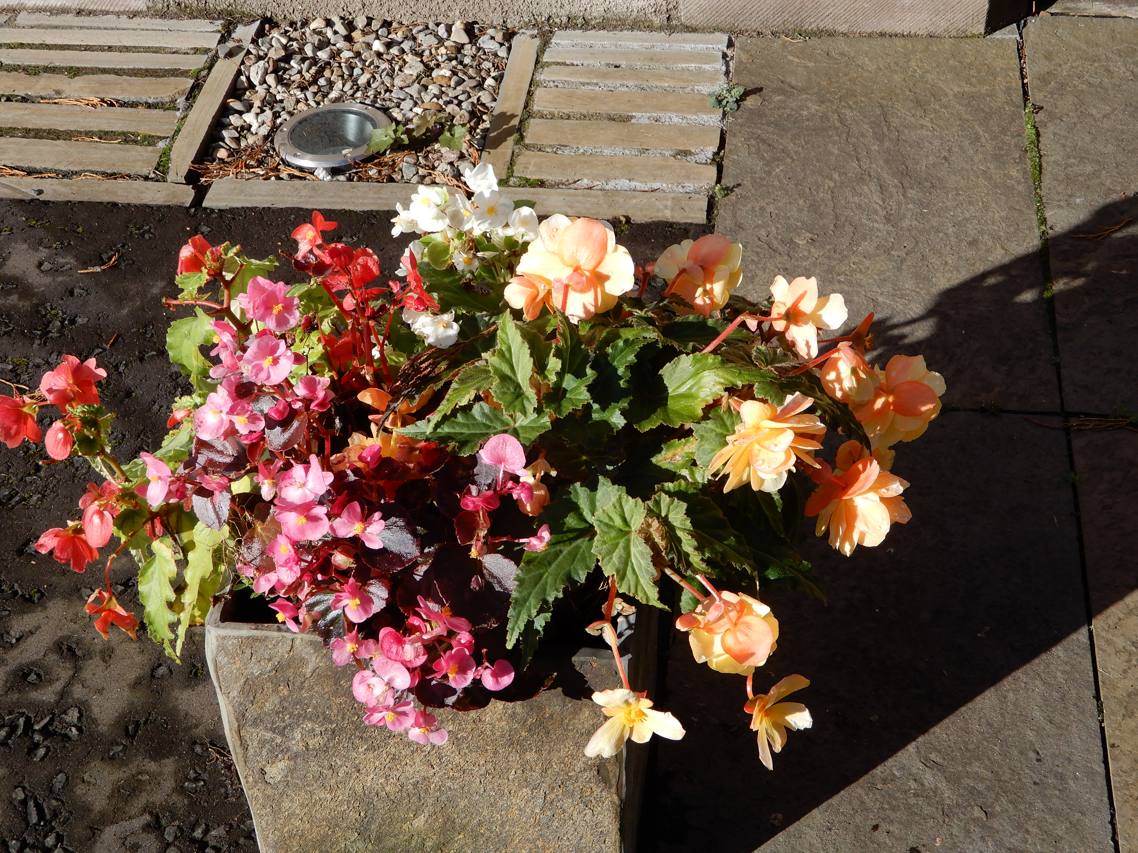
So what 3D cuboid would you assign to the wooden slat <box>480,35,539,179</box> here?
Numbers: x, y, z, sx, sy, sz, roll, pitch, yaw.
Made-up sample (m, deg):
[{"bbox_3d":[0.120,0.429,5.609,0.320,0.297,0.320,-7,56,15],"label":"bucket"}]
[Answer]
[{"bbox_3d":[-0.091,-0.487,2.567,0.045,0.035,0.388,4,46,6],"label":"wooden slat"}]

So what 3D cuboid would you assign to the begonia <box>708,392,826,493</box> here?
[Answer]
[{"bbox_3d":[0.143,0.012,1.192,0.083,0.072,0.055,0,20,-19],"label":"begonia"}]

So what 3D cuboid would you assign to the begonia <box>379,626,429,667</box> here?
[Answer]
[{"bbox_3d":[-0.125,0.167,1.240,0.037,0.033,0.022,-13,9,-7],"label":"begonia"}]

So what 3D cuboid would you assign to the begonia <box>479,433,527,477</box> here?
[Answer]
[{"bbox_3d":[-0.047,0.021,1.165,0.034,0.029,0.024,3,30,5],"label":"begonia"}]

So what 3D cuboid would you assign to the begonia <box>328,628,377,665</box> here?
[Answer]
[{"bbox_3d":[-0.164,0.168,1.250,0.037,0.032,0.017,-15,9,-9],"label":"begonia"}]

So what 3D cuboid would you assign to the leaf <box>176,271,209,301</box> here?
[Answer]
[{"bbox_3d":[-0.306,-0.114,1.331,0.028,0.012,0.026,13,63,17],"label":"leaf"}]

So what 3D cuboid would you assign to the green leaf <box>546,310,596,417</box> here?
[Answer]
[{"bbox_3d":[0.001,-0.050,1.298,0.044,0.088,0.030,0,5,8],"label":"green leaf"}]

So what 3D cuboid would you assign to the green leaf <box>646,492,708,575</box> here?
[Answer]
[{"bbox_3d":[0.080,0.079,1.212,0.045,0.027,0.062,-12,67,-18],"label":"green leaf"}]

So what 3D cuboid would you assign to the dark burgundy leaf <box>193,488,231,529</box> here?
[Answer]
[{"bbox_3d":[-0.264,0.060,1.212,0.028,0.010,0.034,-6,86,11],"label":"dark burgundy leaf"}]

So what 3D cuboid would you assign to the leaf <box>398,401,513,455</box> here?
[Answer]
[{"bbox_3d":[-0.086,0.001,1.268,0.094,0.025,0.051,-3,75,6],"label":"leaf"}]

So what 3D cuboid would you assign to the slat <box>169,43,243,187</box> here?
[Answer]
[{"bbox_3d":[-0.576,-0.497,2.644,0.044,0.040,0.392,2,45,6],"label":"slat"}]

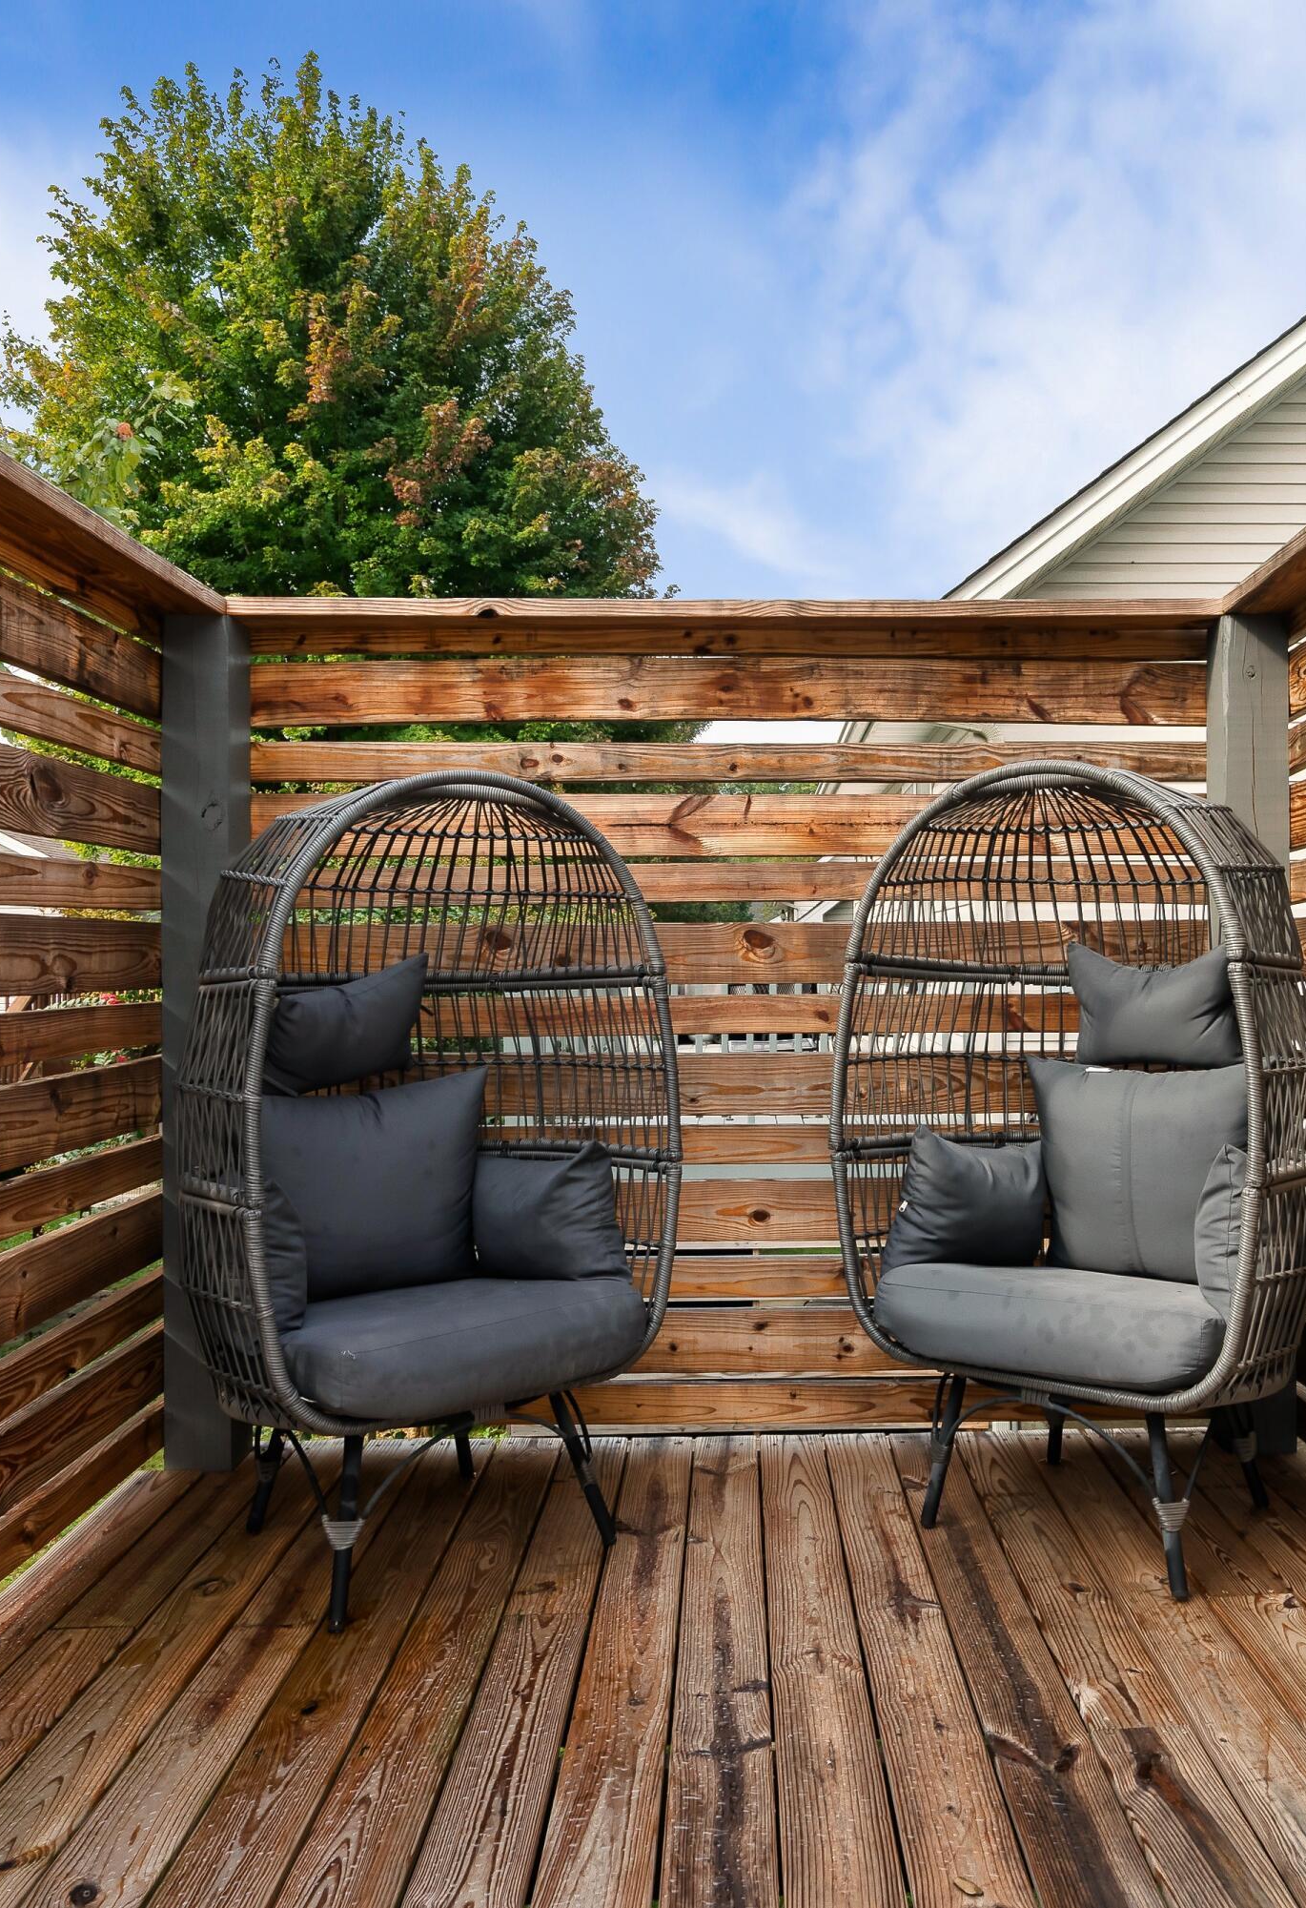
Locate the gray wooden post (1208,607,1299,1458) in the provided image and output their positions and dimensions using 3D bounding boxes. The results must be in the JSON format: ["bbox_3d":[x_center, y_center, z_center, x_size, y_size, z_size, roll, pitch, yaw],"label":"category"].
[{"bbox_3d":[1.312,0.172,2.985,0.140,1.820,0.140,0,-1,2],"label":"gray wooden post"}]

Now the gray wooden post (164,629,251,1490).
[{"bbox_3d":[-0.972,0.188,2.945,0.140,1.820,0.140,0,-1,2],"label":"gray wooden post"}]

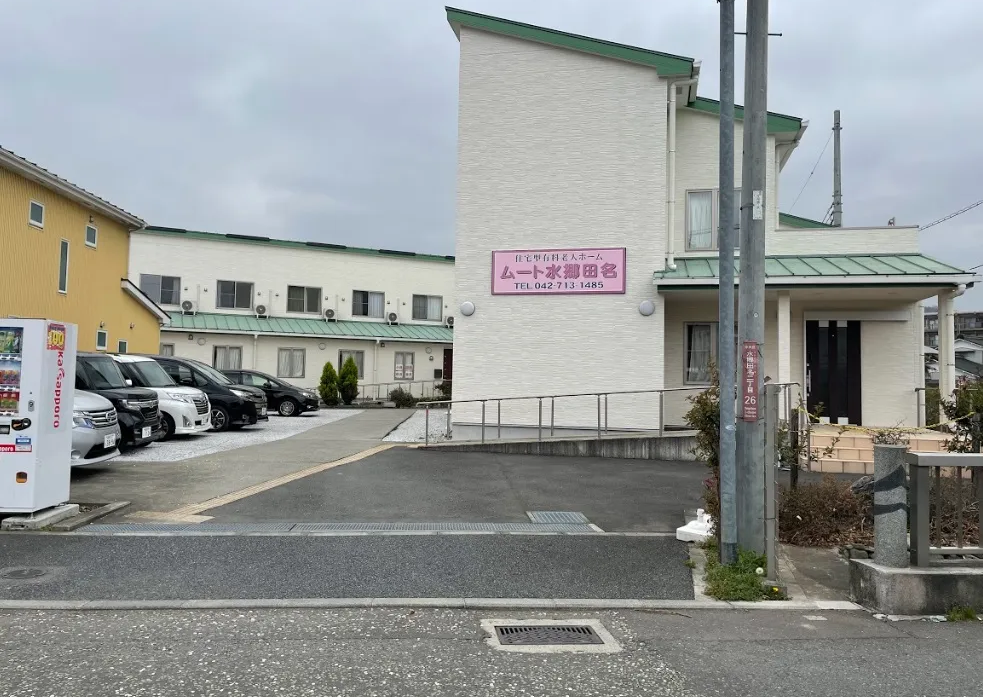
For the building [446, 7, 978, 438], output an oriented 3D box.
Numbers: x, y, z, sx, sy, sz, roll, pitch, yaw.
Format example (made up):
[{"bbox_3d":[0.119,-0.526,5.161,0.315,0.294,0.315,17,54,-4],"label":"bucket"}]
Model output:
[{"bbox_3d":[4.309,-2.311,18.227,9.016,8.855,11.500,0,-3,13],"label":"building"}]

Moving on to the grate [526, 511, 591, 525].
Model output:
[{"bbox_3d":[0.707,1.782,7.800,0.590,0.060,0.600,1,-3,-2],"label":"grate"}]

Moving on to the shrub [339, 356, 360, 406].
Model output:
[{"bbox_3d":[-5.721,1.340,29.800,0.810,1.994,0.810,1,-3,0],"label":"shrub"}]

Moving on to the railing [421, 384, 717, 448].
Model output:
[{"bbox_3d":[1.342,1.222,13.069,5.600,1.215,0.100,0,-3,13],"label":"railing"}]

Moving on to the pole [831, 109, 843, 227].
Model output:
[{"bbox_3d":[11.342,-2.630,24.192,0.300,10.527,0.300,1,-3,0],"label":"pole"}]

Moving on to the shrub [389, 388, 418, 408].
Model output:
[{"bbox_3d":[-3.628,2.062,30.500,1.200,0.825,1.100,1,-3,0],"label":"shrub"}]

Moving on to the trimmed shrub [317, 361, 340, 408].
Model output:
[{"bbox_3d":[-6.526,1.420,29.800,0.800,1.833,0.800,1,-3,0],"label":"trimmed shrub"}]

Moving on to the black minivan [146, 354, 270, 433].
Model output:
[{"bbox_3d":[-7.971,1.052,17.988,4.700,1.820,1.710,1,-3,-2],"label":"black minivan"}]

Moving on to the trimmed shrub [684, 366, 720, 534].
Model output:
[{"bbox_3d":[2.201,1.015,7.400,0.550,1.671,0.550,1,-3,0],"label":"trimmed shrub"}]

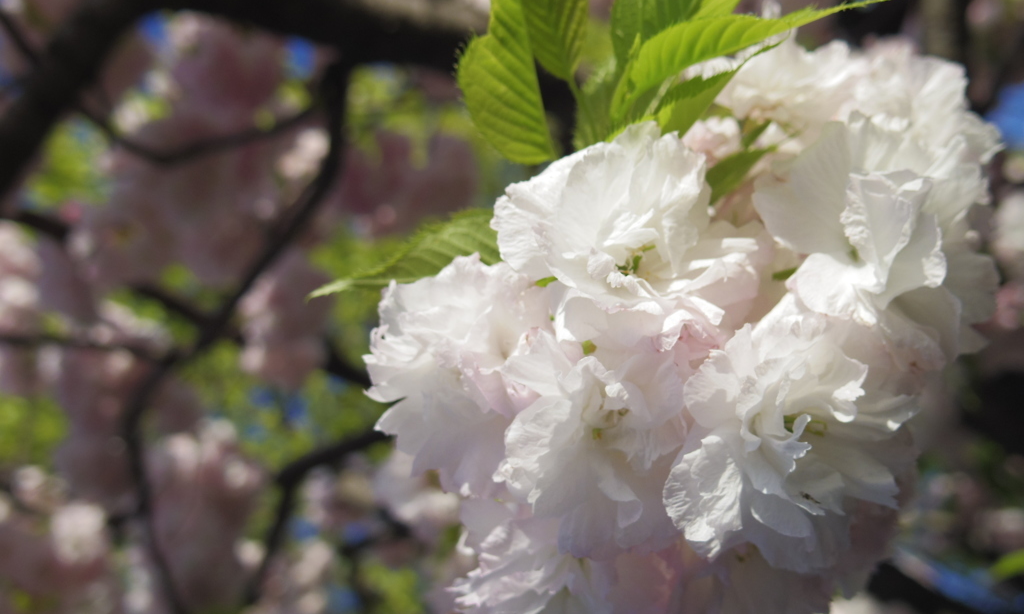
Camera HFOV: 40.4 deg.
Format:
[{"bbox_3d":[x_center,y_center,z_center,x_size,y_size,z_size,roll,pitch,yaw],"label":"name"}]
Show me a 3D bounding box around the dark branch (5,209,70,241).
[{"bbox_3d":[-0.393,-0.067,1.150,0.058,0.018,0.020,20,0,0],"label":"dark branch"}]

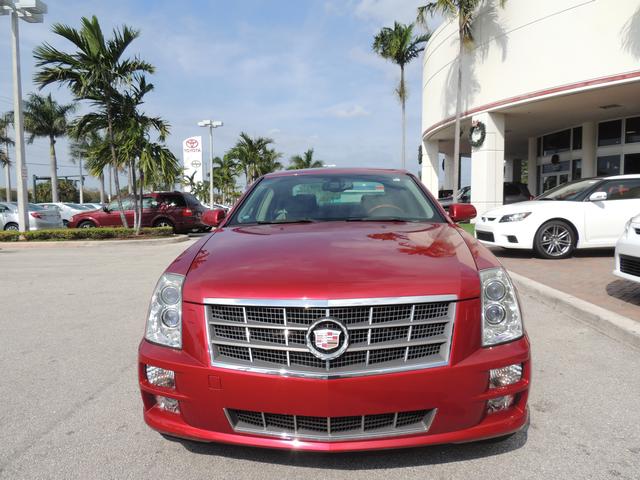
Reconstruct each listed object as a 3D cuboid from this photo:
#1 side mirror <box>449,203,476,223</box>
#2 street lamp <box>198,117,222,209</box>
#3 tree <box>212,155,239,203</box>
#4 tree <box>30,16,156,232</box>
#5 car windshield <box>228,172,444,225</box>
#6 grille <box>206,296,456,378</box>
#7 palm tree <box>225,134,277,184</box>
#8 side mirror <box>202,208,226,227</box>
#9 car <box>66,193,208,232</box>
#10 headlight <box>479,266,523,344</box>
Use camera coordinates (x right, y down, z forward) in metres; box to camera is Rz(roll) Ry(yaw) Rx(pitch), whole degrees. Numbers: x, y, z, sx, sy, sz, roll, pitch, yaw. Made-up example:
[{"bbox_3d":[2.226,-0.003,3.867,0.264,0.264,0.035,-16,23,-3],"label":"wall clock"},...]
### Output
[{"bbox_3d":[1.047,-0.198,3.250,0.210,0.140,0.130,0,4,4],"label":"side mirror"},{"bbox_3d":[-8.339,-5.271,34.285,1.950,8.020,1.700,0,4,4],"label":"street lamp"},{"bbox_3d":[-9.967,-5.506,47.238,2.900,6.700,2.900,0,4,4],"label":"tree"},{"bbox_3d":[-7.438,-3.827,14.700,4.000,7.300,3.800,0,4,0],"label":"tree"},{"bbox_3d":[0.125,-0.344,3.276,1.500,0.420,0.850,0,4,3],"label":"car windshield"},{"bbox_3d":[0.043,0.357,1.661,0.960,0.280,0.170,0,4,4],"label":"grille"},{"bbox_3d":[-5.580,-5.241,37.265,4.200,7.470,4.000,0,4,4],"label":"palm tree"},{"bbox_3d":[-0.803,-0.167,3.360,0.200,0.140,0.130,0,4,4],"label":"side mirror"},{"bbox_3d":[-7.150,-1.005,17.200,5.000,1.680,1.870,0,4,1],"label":"car"},{"bbox_3d":[0.790,0.288,1.959,0.260,0.310,0.400,0,4,3],"label":"headlight"}]

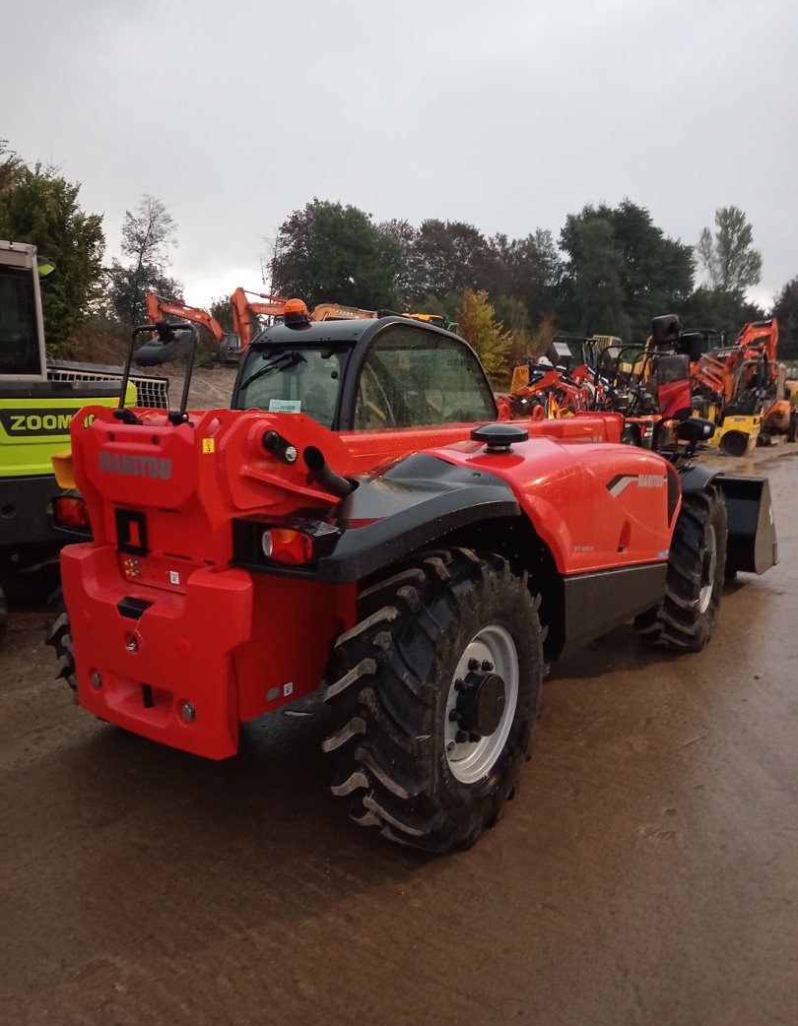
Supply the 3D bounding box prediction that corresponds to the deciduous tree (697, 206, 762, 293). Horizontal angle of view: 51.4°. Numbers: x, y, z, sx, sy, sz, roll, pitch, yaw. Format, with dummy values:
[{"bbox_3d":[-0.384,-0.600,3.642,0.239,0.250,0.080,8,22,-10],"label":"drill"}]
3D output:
[{"bbox_3d":[21.703,-13.581,56.060,4.800,13.682,4.800,4,9,20],"label":"deciduous tree"}]

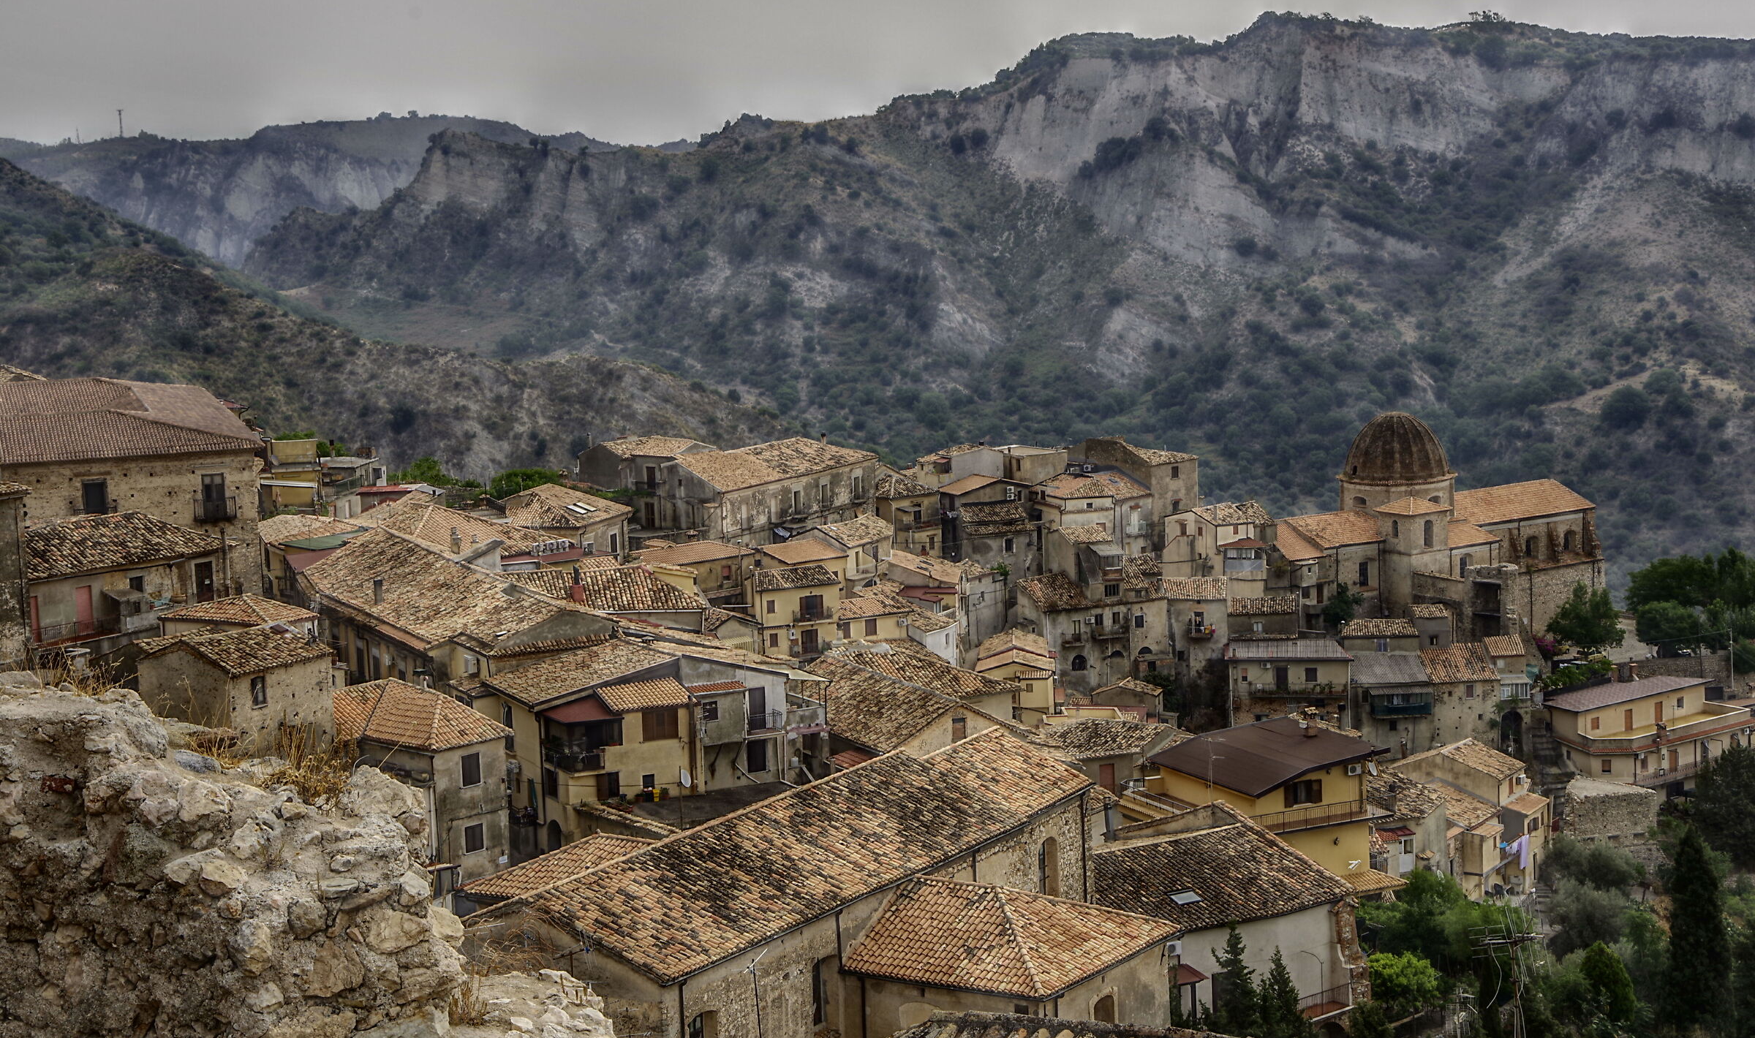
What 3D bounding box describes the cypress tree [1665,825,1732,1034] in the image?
[{"bbox_3d":[31.965,16.198,136.669,2.600,8.800,2.600,-2,9,0],"label":"cypress tree"}]

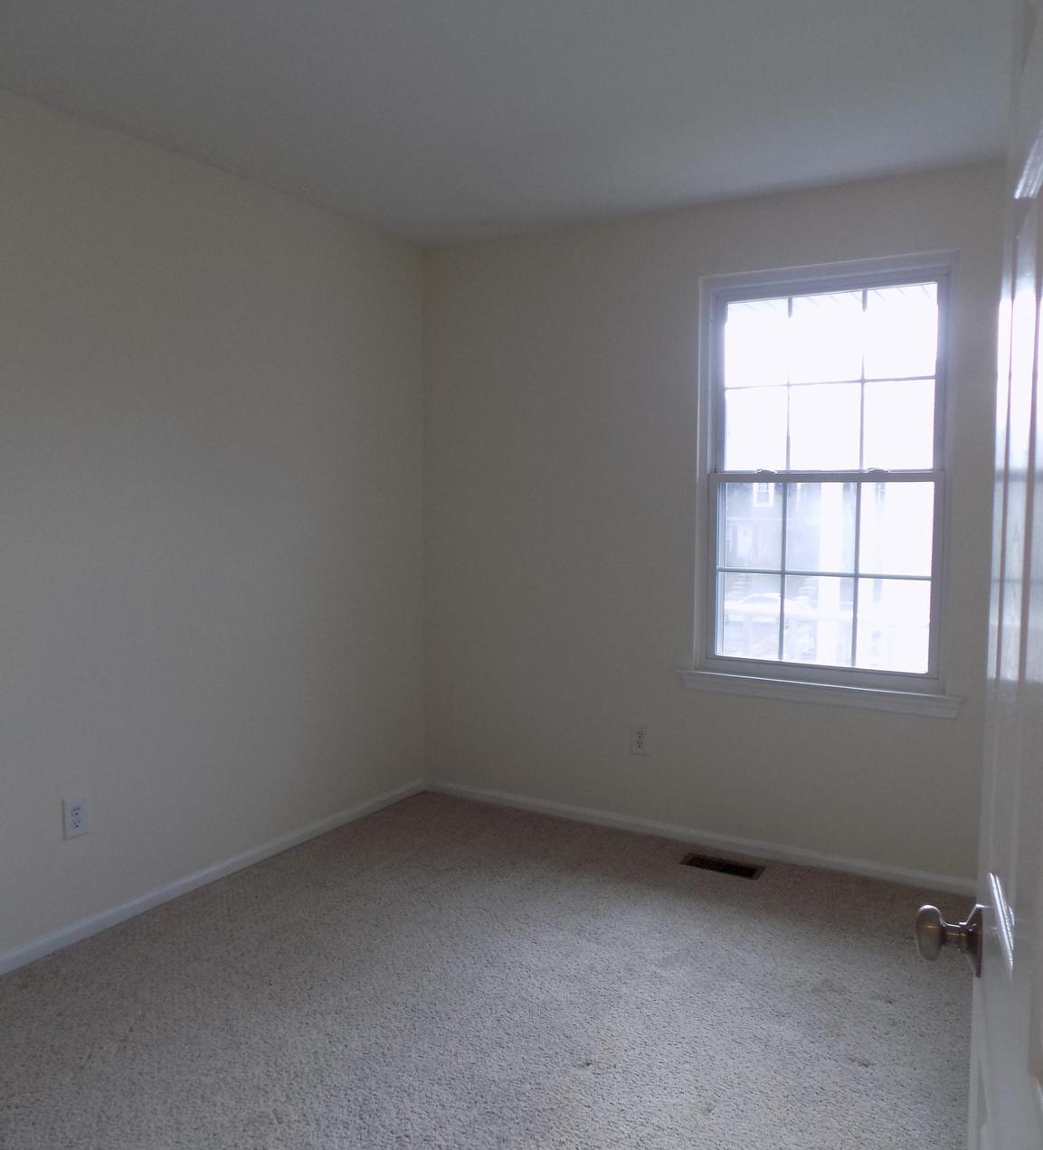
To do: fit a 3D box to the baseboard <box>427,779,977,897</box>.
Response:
[{"bbox_3d":[0.601,1.003,3.615,2.420,0.068,0.018,3,5,31],"label":"baseboard"}]

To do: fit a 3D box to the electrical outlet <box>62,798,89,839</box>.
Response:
[{"bbox_3d":[-1.316,0.717,2.724,0.010,0.116,0.072,3,5,31],"label":"electrical outlet"}]

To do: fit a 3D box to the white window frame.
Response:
[{"bbox_3d":[1.050,-0.311,3.272,0.948,1.536,0.110,3,5,31],"label":"white window frame"}]

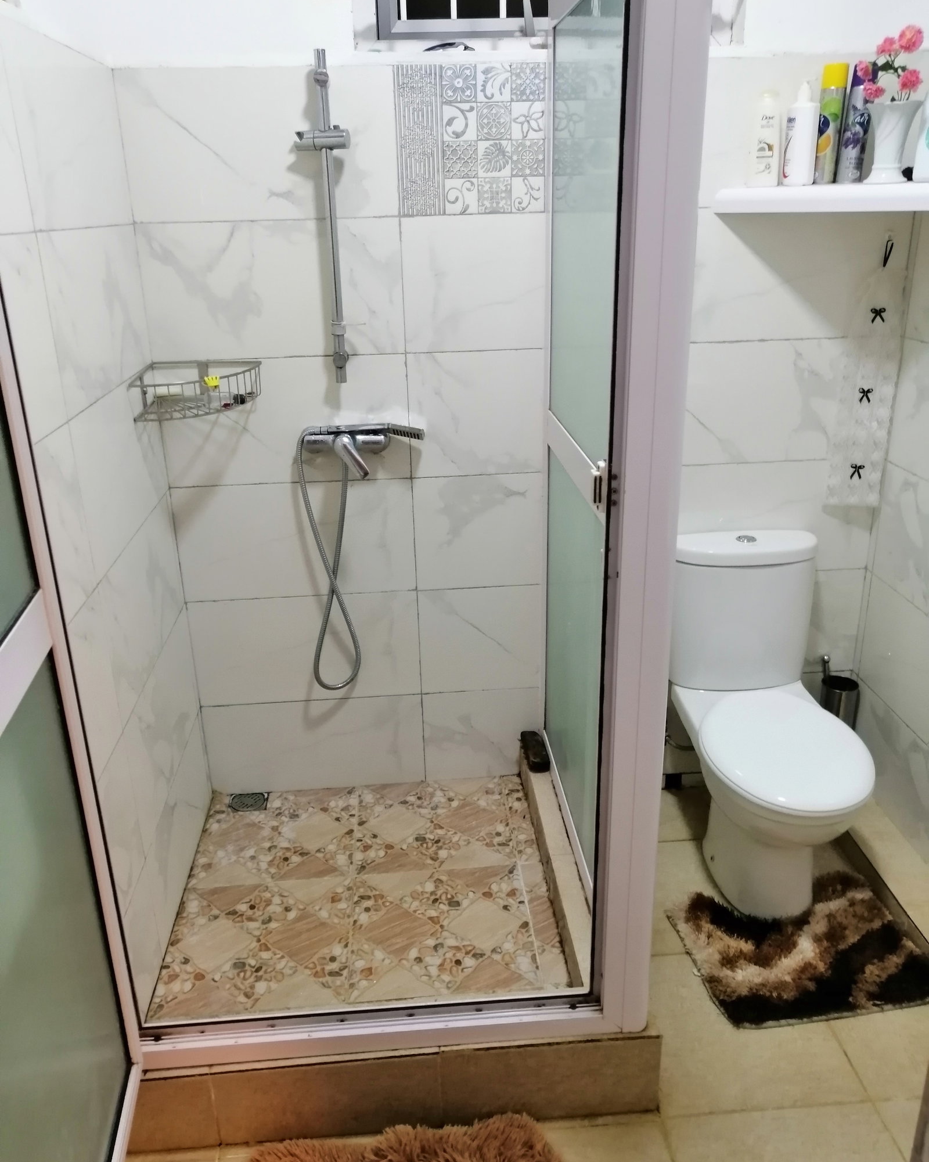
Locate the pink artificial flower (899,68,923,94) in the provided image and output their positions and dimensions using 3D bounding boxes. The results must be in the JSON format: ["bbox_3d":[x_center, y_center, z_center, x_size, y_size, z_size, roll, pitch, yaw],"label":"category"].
[{"bbox_3d":[0.939,-1.053,1.958,0.046,0.050,0.045,8,24,22],"label":"pink artificial flower"}]

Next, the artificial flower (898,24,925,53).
[{"bbox_3d":[0.925,-1.124,1.928,0.051,0.054,0.050,8,24,22],"label":"artificial flower"}]

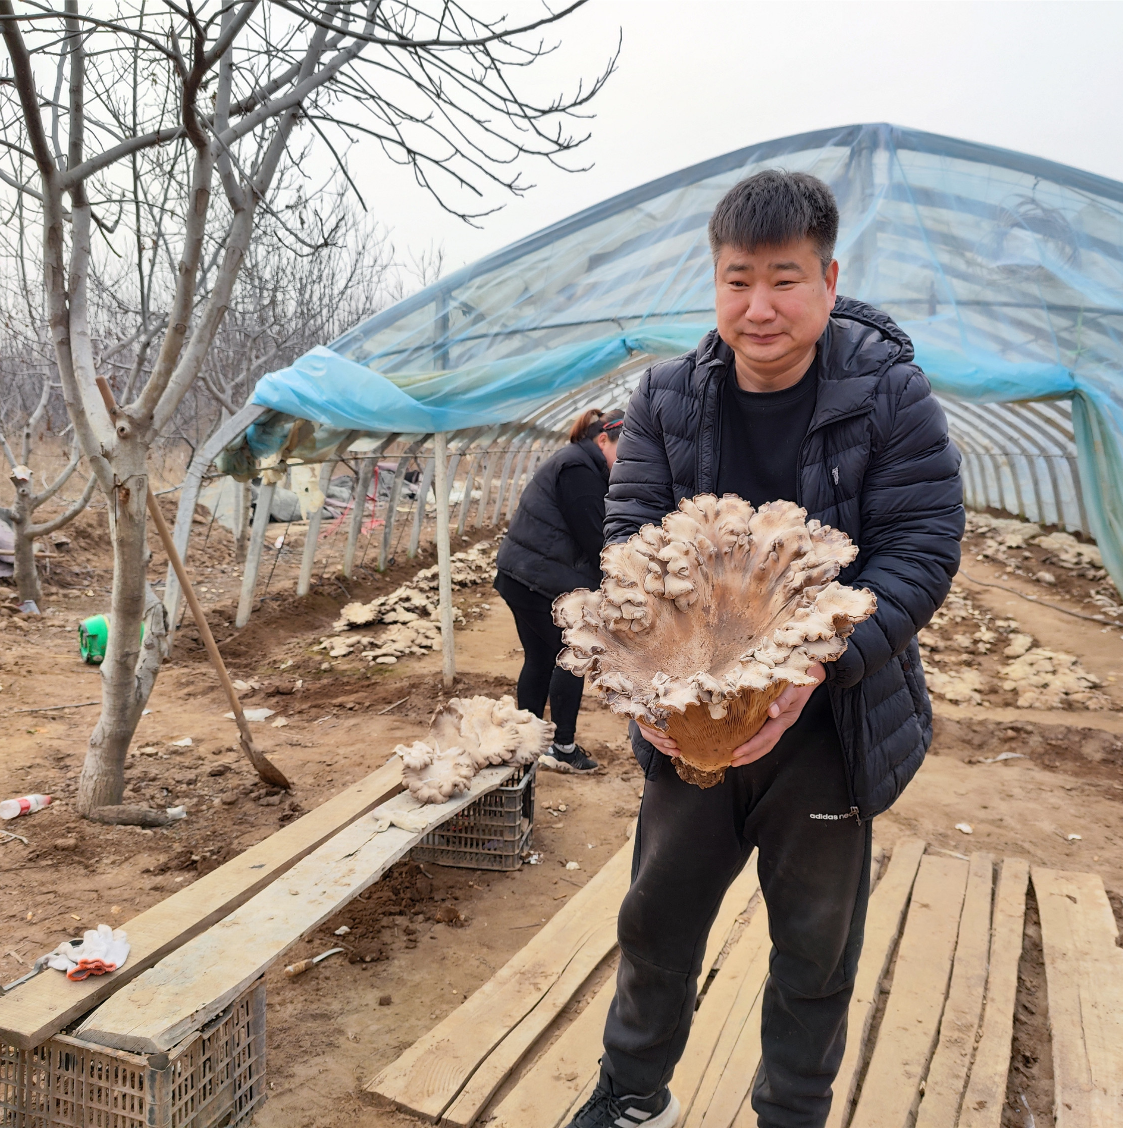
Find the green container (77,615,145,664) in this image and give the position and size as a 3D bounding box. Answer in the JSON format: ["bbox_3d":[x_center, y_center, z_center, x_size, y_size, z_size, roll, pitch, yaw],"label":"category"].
[{"bbox_3d":[-2.672,0.453,6.185,0.320,0.285,0.285,-4,9,-35],"label":"green container"}]

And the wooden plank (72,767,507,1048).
[{"bbox_3d":[-0.528,0.773,2.694,0.193,0.030,1.710,3,7,19],"label":"wooden plank"}]

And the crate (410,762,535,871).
[{"bbox_3d":[-0.351,0.817,3.490,0.510,0.258,0.314,2,7,10],"label":"crate"}]

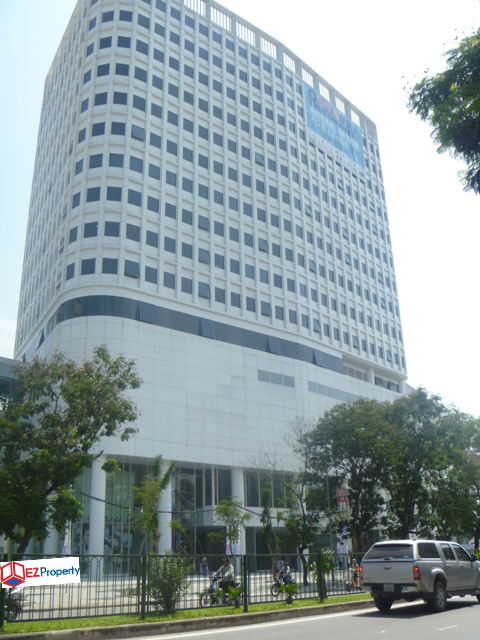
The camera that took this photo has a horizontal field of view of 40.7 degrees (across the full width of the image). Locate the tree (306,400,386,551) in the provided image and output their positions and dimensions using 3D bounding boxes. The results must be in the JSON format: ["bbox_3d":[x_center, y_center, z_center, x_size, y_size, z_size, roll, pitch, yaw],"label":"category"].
[{"bbox_3d":[6.844,10.601,41.200,5.400,11.400,5.400,-1,-21,0],"label":"tree"}]

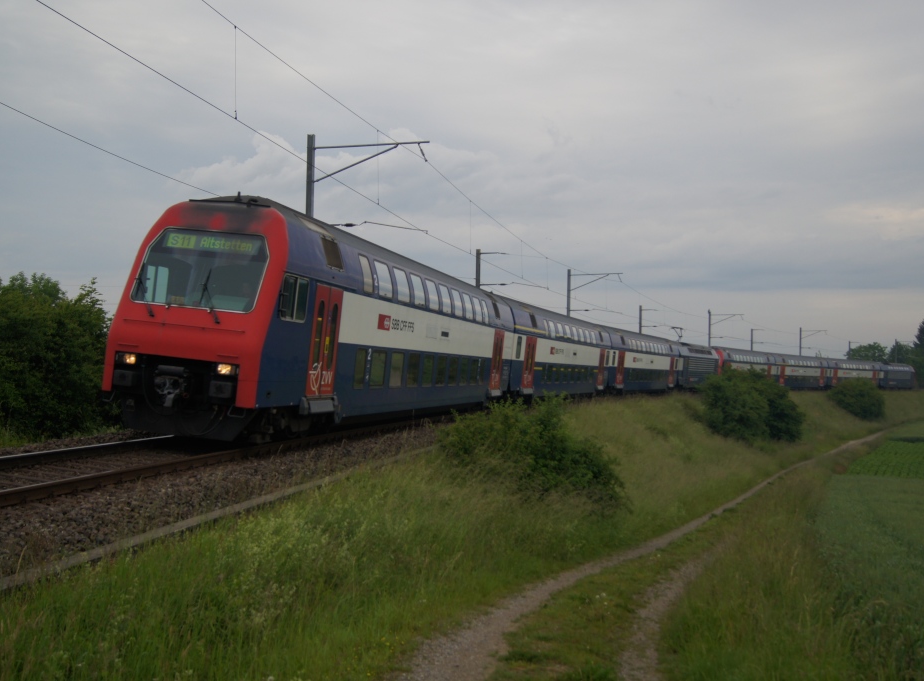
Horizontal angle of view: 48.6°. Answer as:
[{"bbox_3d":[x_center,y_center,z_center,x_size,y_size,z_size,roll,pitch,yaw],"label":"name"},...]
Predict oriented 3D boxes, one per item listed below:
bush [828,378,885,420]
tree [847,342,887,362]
[{"bbox_3d":[54.000,8.000,140.000,7.400,5.500,6.800,0,-2,21],"label":"bush"},{"bbox_3d":[106.600,7.600,270.000,10.700,14.000,10.400,0,-2,22],"label":"tree"}]

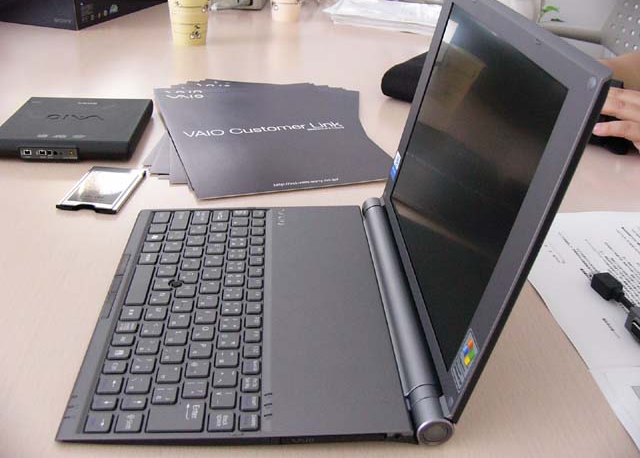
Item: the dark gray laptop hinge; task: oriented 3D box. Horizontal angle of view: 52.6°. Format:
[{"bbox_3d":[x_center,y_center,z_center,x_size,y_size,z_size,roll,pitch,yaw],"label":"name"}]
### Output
[{"bbox_3d":[0.054,0.046,0.460,0.020,0.020,0.257,2,29,-5],"label":"dark gray laptop hinge"}]

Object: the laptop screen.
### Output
[{"bbox_3d":[0.084,-0.042,0.406,0.006,0.158,0.211,10,28,-10],"label":"laptop screen"}]

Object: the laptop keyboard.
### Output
[{"bbox_3d":[-0.086,0.047,0.450,0.093,0.005,0.248,0,29,-4],"label":"laptop keyboard"}]

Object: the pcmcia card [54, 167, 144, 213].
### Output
[{"bbox_3d":[-0.196,-0.036,0.589,0.054,0.005,0.086,5,29,1],"label":"pcmcia card"}]

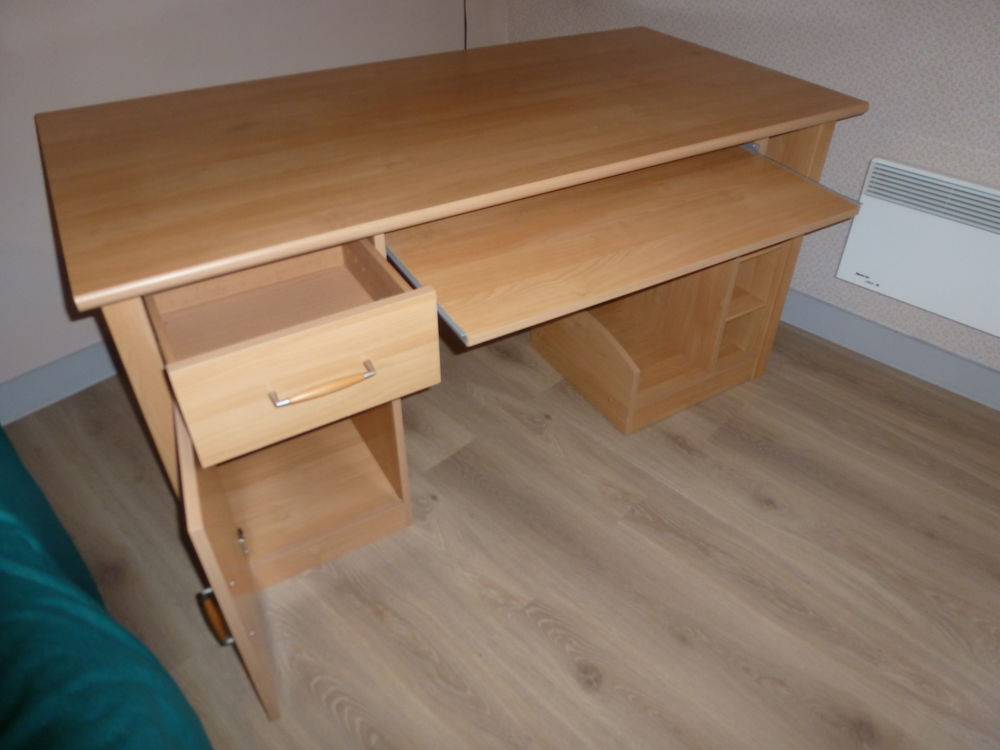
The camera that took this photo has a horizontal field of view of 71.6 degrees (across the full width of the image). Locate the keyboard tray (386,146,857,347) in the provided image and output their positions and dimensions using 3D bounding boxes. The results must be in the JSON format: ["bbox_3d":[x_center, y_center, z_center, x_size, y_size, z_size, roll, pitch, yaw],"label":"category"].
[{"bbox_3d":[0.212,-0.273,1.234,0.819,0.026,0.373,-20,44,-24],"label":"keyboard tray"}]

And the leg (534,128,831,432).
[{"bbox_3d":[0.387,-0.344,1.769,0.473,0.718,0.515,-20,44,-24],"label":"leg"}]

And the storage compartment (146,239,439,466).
[{"bbox_3d":[-0.328,-0.100,1.038,0.345,0.163,0.414,-20,44,-24],"label":"storage compartment"}]

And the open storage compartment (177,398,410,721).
[{"bbox_3d":[-0.383,0.147,1.292,0.394,0.544,0.688,-20,44,-24],"label":"open storage compartment"}]

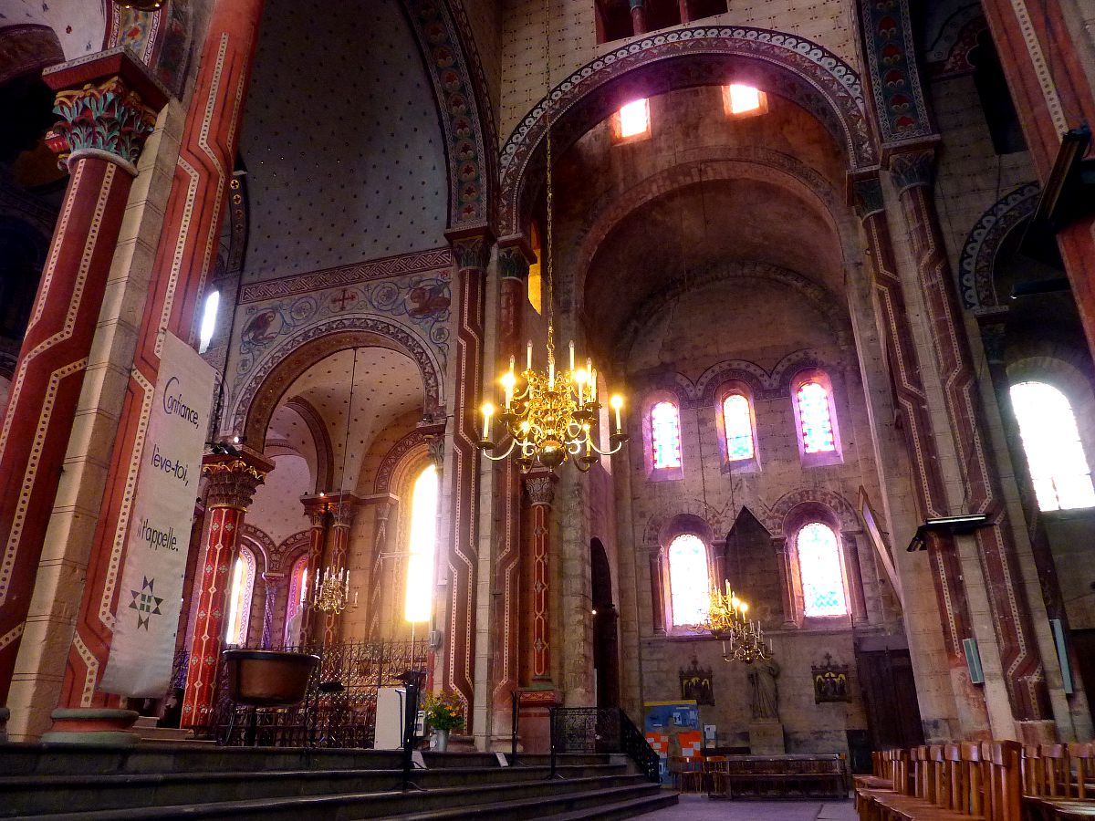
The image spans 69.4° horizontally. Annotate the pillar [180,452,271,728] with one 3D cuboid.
[{"bbox_3d":[-5.670,3.139,13.704,0.960,4.807,0.960,-7,-25,16],"label":"pillar"}]

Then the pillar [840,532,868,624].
[{"bbox_3d":[8.552,4.622,21.957,0.500,2.580,0.480,-7,-24,15],"label":"pillar"}]

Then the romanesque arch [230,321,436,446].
[{"bbox_3d":[-4.451,-0.670,16.684,4.550,2.750,0.750,-7,-24,15],"label":"romanesque arch"}]

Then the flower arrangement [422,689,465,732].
[{"bbox_3d":[-1.268,3.668,9.686,0.520,0.503,0.500,0,-24,0],"label":"flower arrangement"}]

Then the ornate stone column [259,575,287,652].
[{"bbox_3d":[-6.657,4.933,18.856,0.440,2.103,0.440,-7,-25,16],"label":"ornate stone column"}]

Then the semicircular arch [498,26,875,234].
[{"bbox_3d":[2.270,-5.027,14.542,6.358,3.751,0.900,-7,-25,16],"label":"semicircular arch"}]

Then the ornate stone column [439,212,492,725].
[{"bbox_3d":[-1.255,0.780,12.478,0.760,8.480,0.700,-7,-25,16],"label":"ornate stone column"}]

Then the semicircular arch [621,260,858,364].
[{"bbox_3d":[4.774,-2.811,21.412,6.080,3.107,0.500,-7,-25,16],"label":"semicircular arch"}]

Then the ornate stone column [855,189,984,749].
[{"bbox_3d":[5.195,0.353,11.169,0.580,8.830,0.880,-7,-25,16],"label":"ornate stone column"}]

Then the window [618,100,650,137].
[{"bbox_3d":[2.650,-8.947,24.017,0.850,1.400,0.250,-7,-24,15],"label":"window"}]

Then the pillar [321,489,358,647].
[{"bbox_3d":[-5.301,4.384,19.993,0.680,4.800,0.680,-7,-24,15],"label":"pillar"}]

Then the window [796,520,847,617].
[{"bbox_3d":[6.466,3.725,18.647,0.891,2.201,0.200,-7,-25,16],"label":"window"}]

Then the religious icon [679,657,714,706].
[{"bbox_3d":[3.396,6.184,18.093,0.701,1.031,0.200,-7,-25,16],"label":"religious icon"}]

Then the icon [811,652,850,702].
[{"bbox_3d":[7.544,7.098,21.090,0.880,1.240,0.130,-7,-24,15],"label":"icon"}]

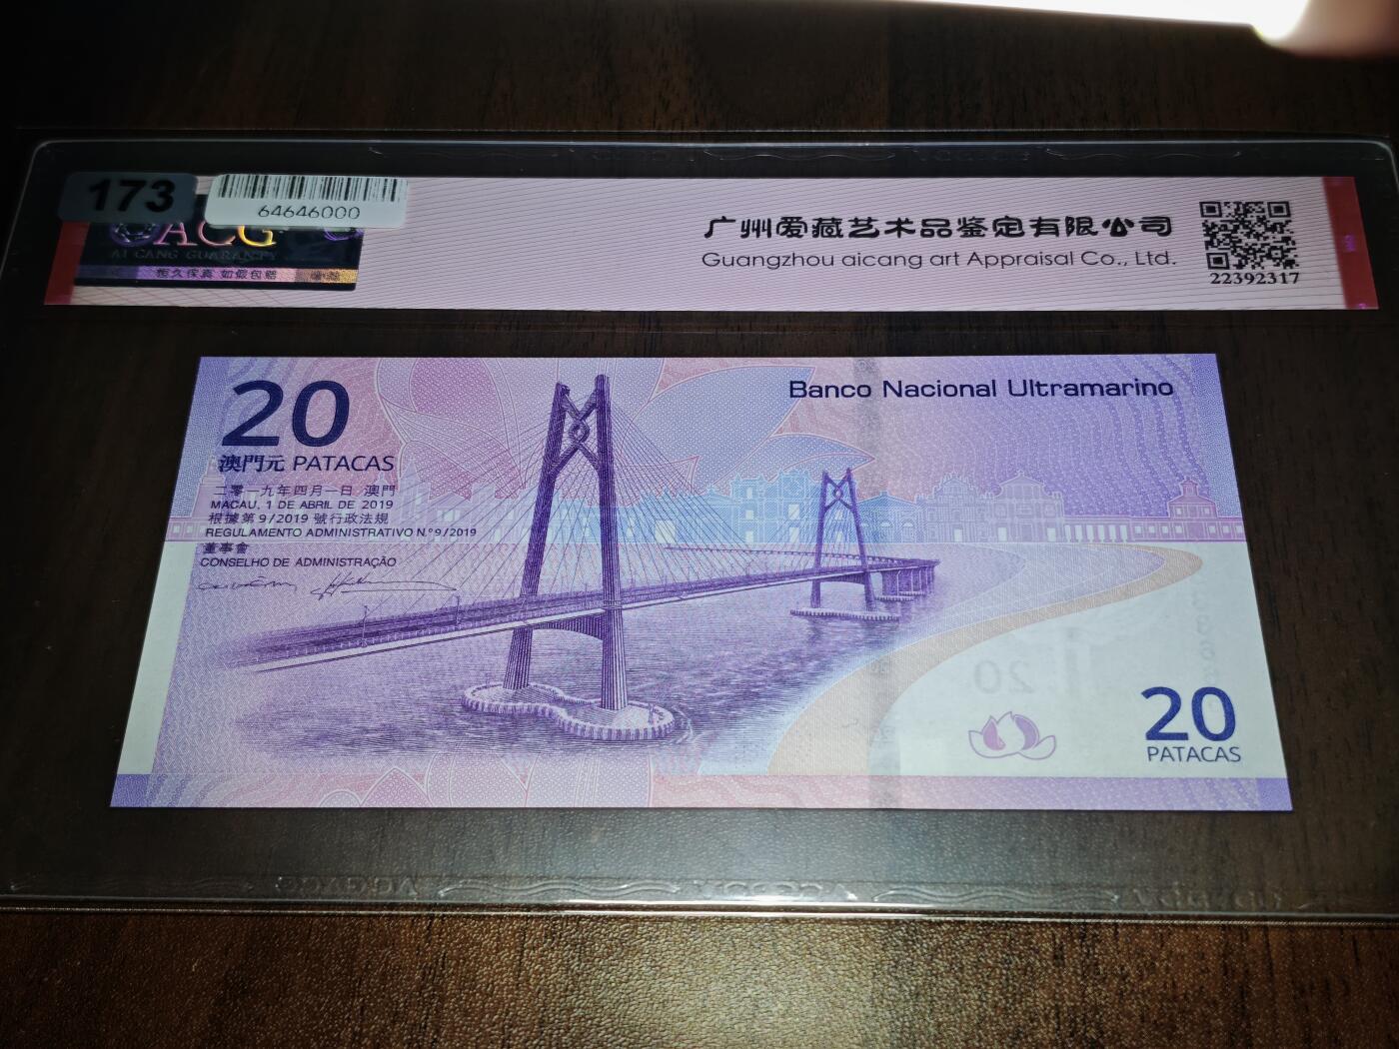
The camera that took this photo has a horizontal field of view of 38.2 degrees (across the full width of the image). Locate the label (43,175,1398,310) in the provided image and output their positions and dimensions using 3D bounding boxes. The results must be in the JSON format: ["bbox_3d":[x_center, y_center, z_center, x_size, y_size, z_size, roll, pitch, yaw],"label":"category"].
[{"bbox_3d":[0.001,-0.042,0.298,0.193,0.001,0.026,0,55,2],"label":"label"}]

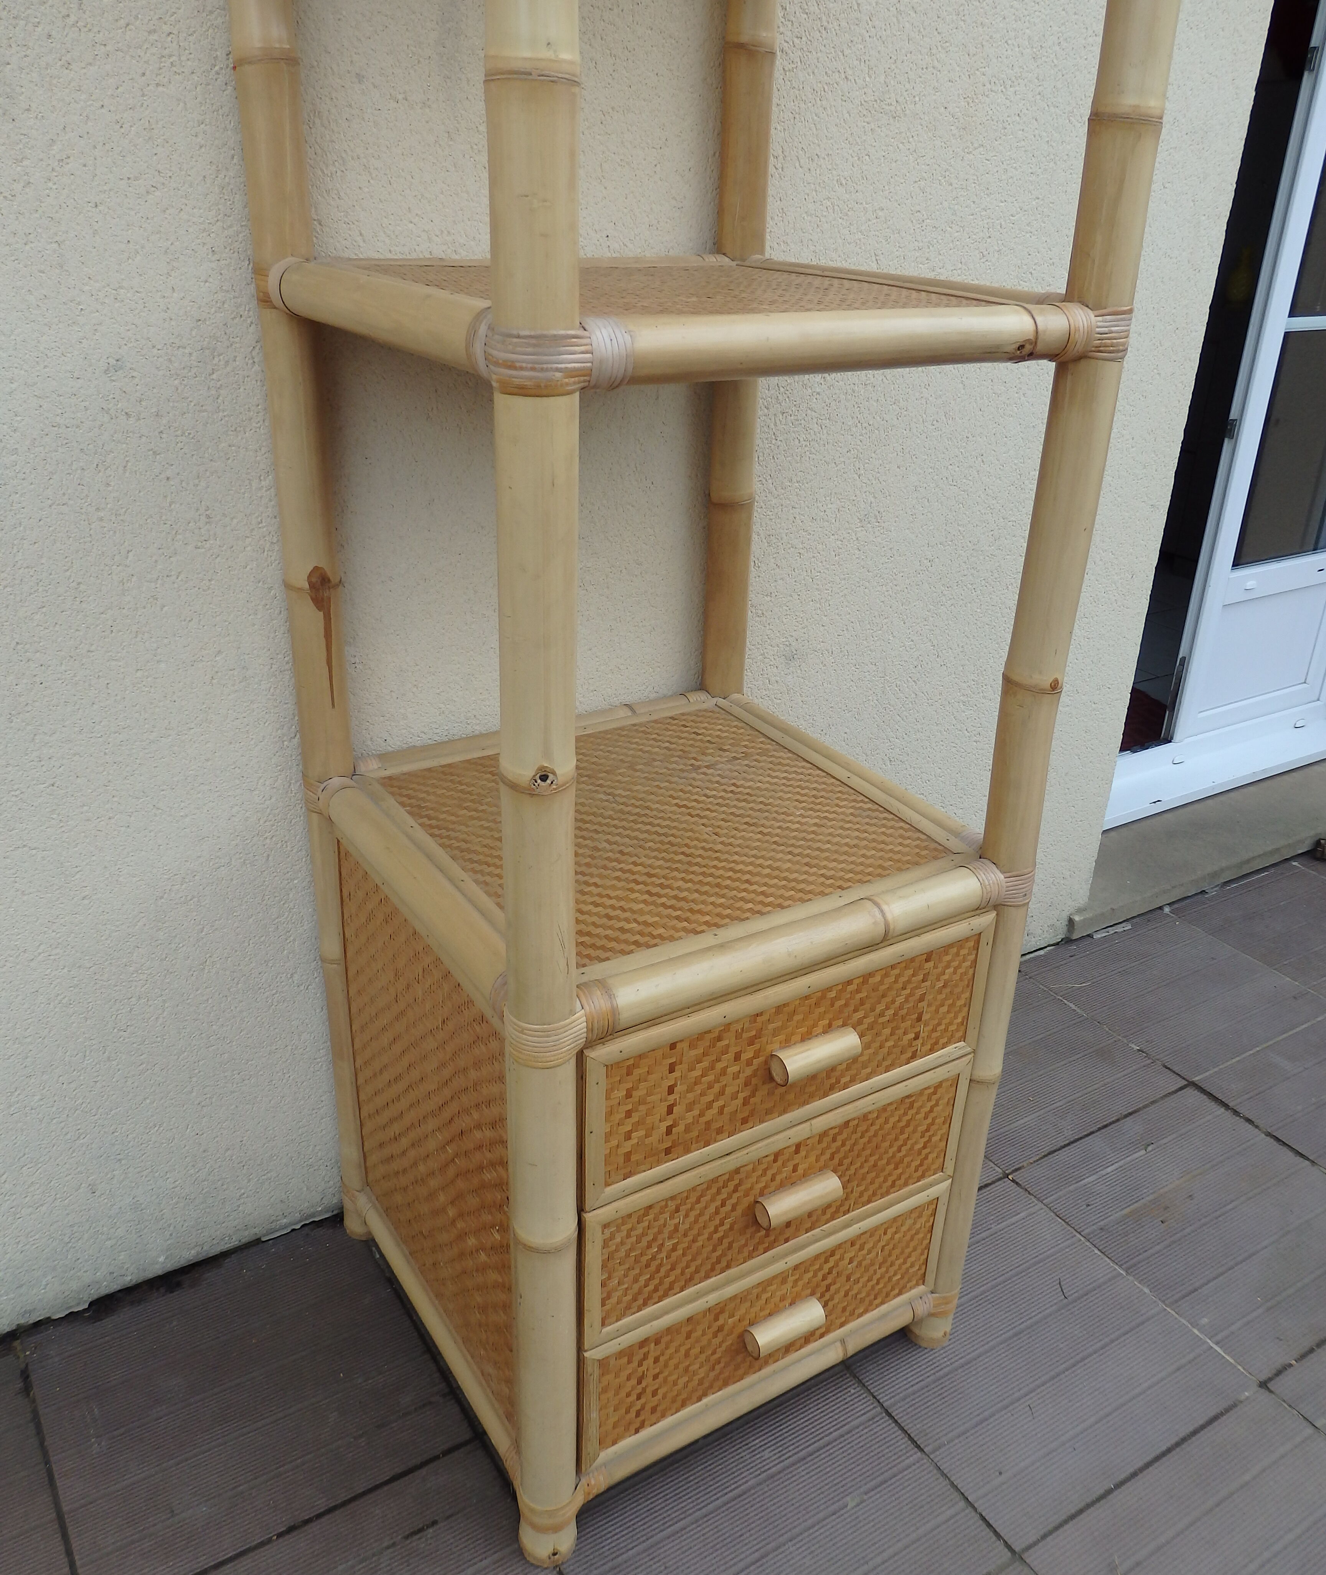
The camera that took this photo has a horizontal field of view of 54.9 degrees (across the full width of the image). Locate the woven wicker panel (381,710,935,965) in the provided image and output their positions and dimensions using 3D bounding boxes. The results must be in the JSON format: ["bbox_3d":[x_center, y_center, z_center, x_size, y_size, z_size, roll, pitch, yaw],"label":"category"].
[{"bbox_3d":[-0.010,0.030,1.099,0.347,0.018,0.360,-13,29,-30],"label":"woven wicker panel"}]

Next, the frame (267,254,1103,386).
[{"bbox_3d":[0.002,-0.346,0.922,0.452,0.040,0.455,-13,29,-30],"label":"frame"}]

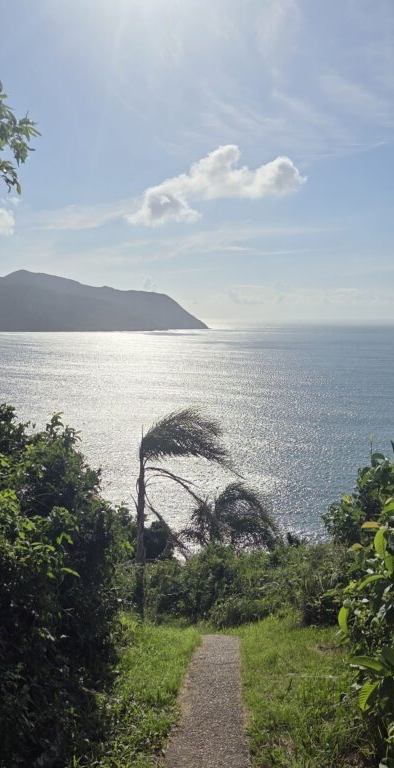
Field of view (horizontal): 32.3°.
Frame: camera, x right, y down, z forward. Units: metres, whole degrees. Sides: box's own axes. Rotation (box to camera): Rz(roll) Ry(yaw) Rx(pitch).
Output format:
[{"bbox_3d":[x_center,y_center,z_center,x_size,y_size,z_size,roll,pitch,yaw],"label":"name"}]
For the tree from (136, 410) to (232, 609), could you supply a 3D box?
[{"bbox_3d":[-0.250,2.800,15.000,2.250,4.650,1.700,0,5,0],"label":"tree"}]

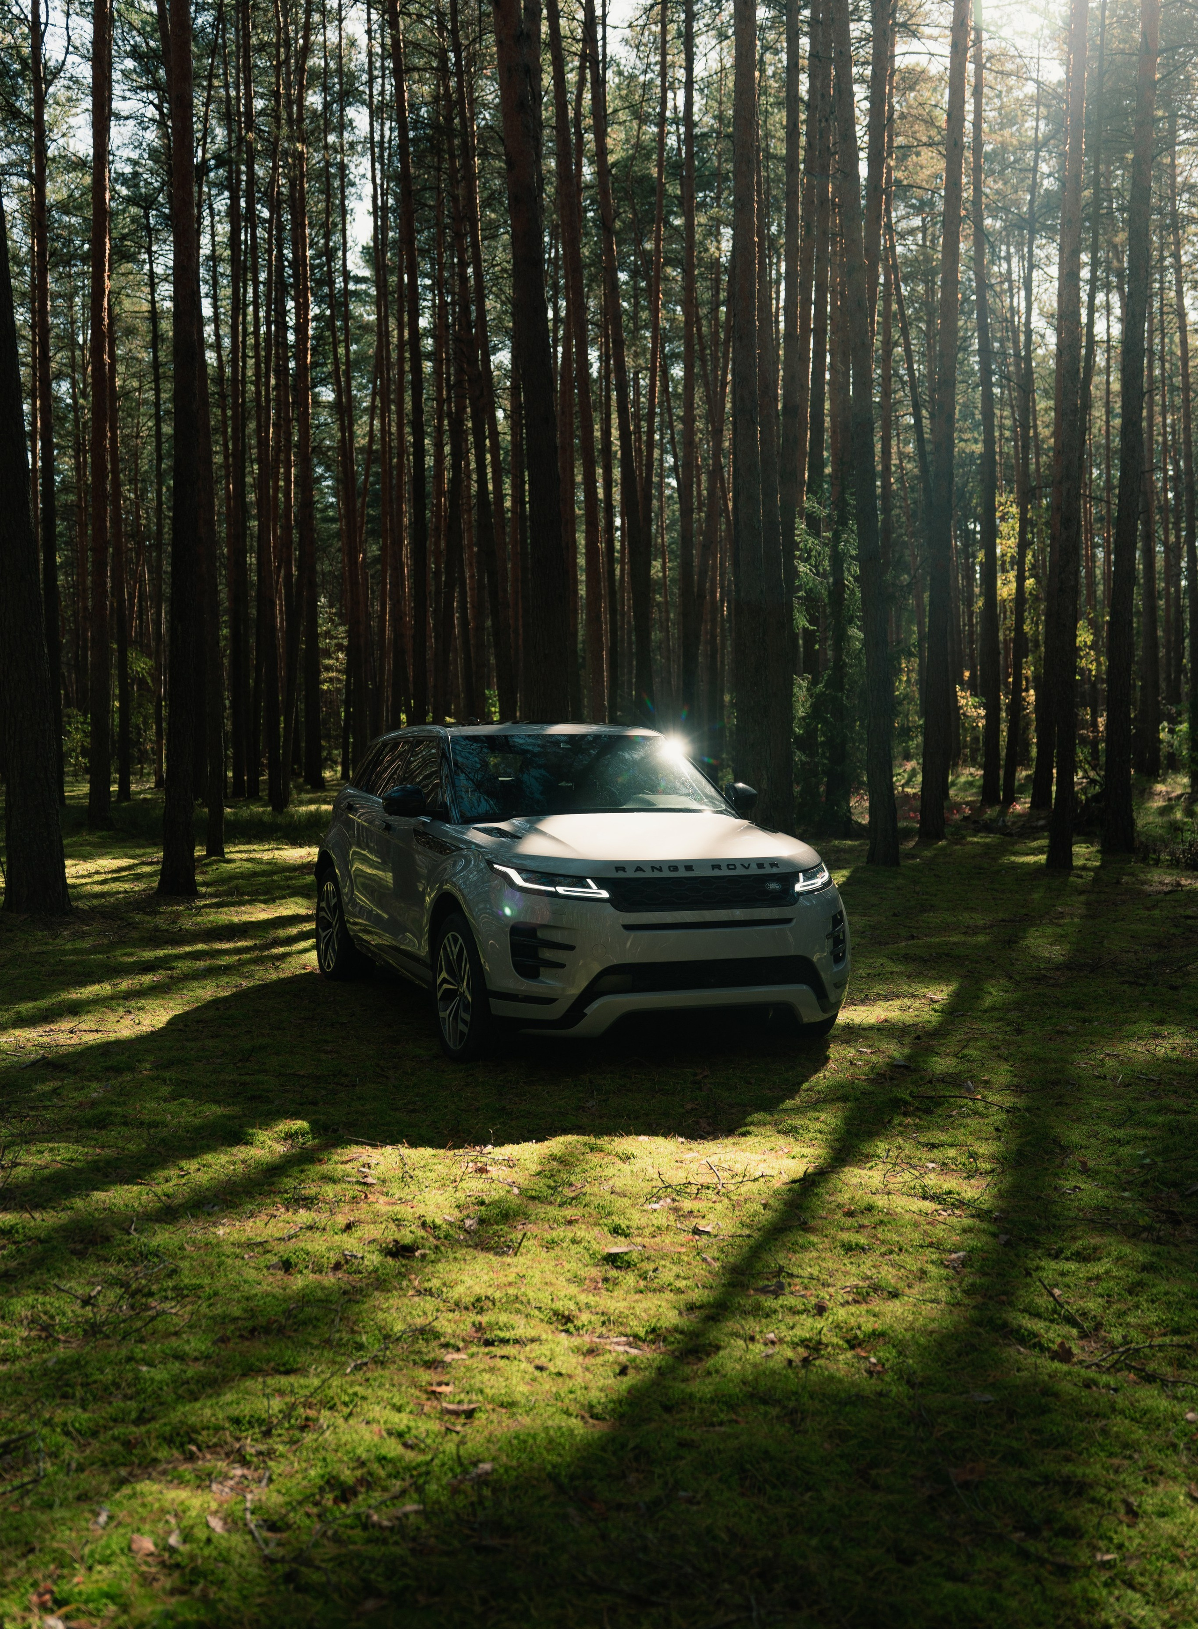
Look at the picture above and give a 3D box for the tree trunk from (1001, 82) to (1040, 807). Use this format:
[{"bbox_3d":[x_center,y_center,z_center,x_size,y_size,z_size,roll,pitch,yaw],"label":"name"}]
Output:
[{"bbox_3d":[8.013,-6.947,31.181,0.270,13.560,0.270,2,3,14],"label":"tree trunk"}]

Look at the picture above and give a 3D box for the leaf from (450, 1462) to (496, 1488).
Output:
[{"bbox_3d":[-0.253,1.324,3.294,0.100,0.020,0.055,-2,3,-33],"label":"leaf"}]

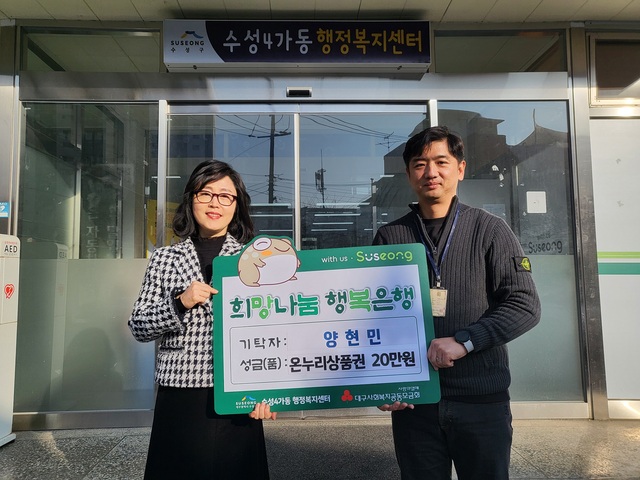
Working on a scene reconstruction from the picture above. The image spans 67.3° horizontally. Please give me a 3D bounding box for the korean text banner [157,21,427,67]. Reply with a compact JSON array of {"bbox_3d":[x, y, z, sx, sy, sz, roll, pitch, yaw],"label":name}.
[{"bbox_3d":[-0.177,-1.616,4.026,2.190,0.367,0.180,-1,-4,-2],"label":"korean text banner"}]

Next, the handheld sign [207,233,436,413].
[{"bbox_3d":[0.008,0.247,1.534,0.693,0.556,0.015,-4,-12,2],"label":"handheld sign"}]

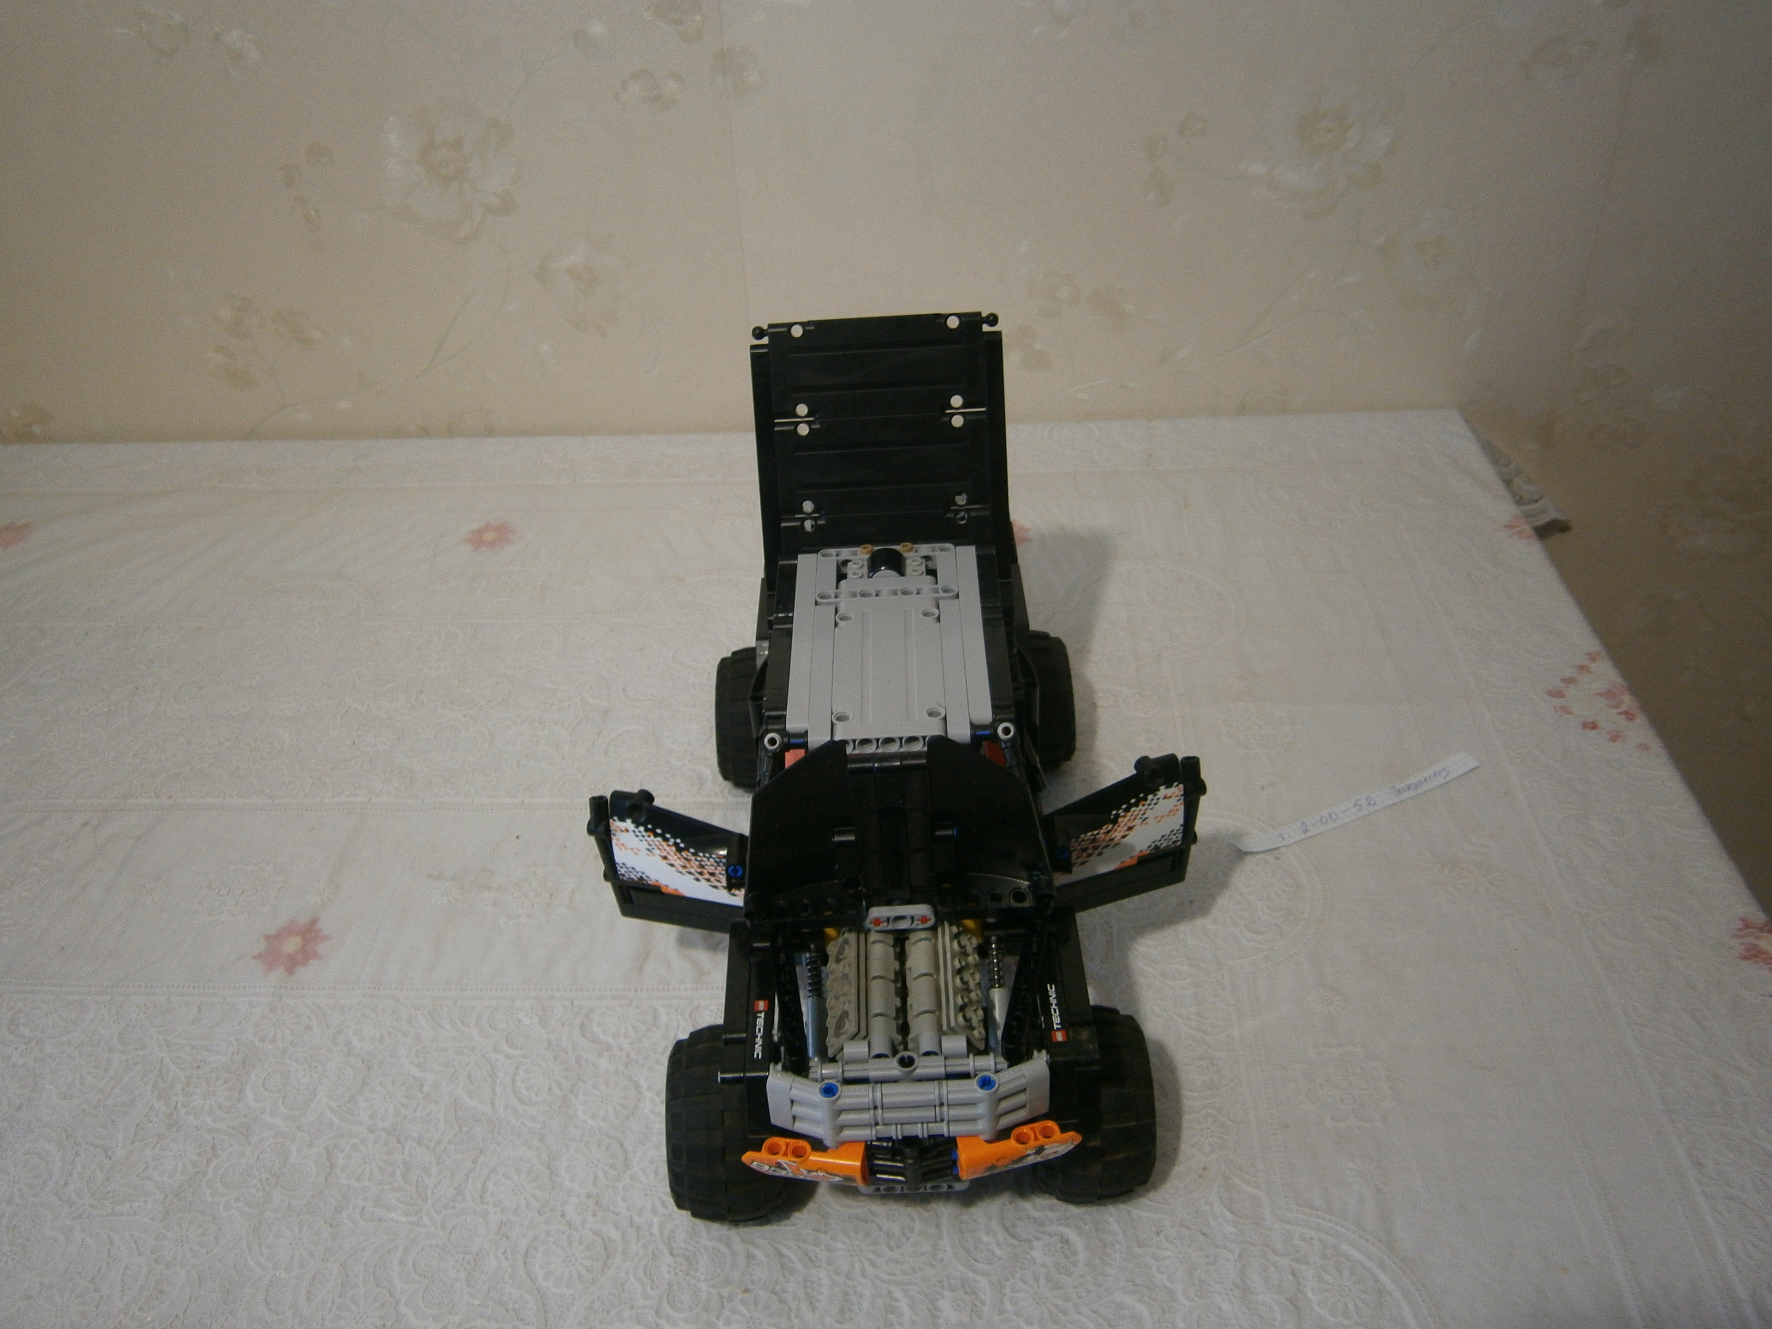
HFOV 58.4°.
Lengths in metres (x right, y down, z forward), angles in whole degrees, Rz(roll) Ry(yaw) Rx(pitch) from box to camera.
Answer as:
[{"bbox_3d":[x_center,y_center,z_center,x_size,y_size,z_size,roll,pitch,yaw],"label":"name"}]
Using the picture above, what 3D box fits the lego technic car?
[{"bbox_3d":[0.003,0.024,0.620,0.231,0.244,0.320,-3,35,1],"label":"lego technic car"}]

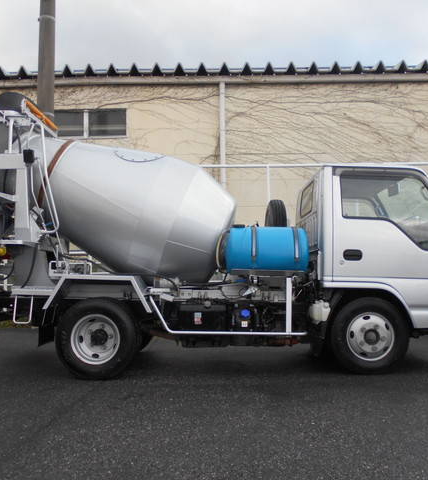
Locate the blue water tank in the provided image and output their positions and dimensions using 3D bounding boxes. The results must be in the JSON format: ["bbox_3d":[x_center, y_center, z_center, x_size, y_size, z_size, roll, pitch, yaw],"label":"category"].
[{"bbox_3d":[0.462,0.099,4.667,0.830,0.435,0.435,-1,-3,-1],"label":"blue water tank"}]

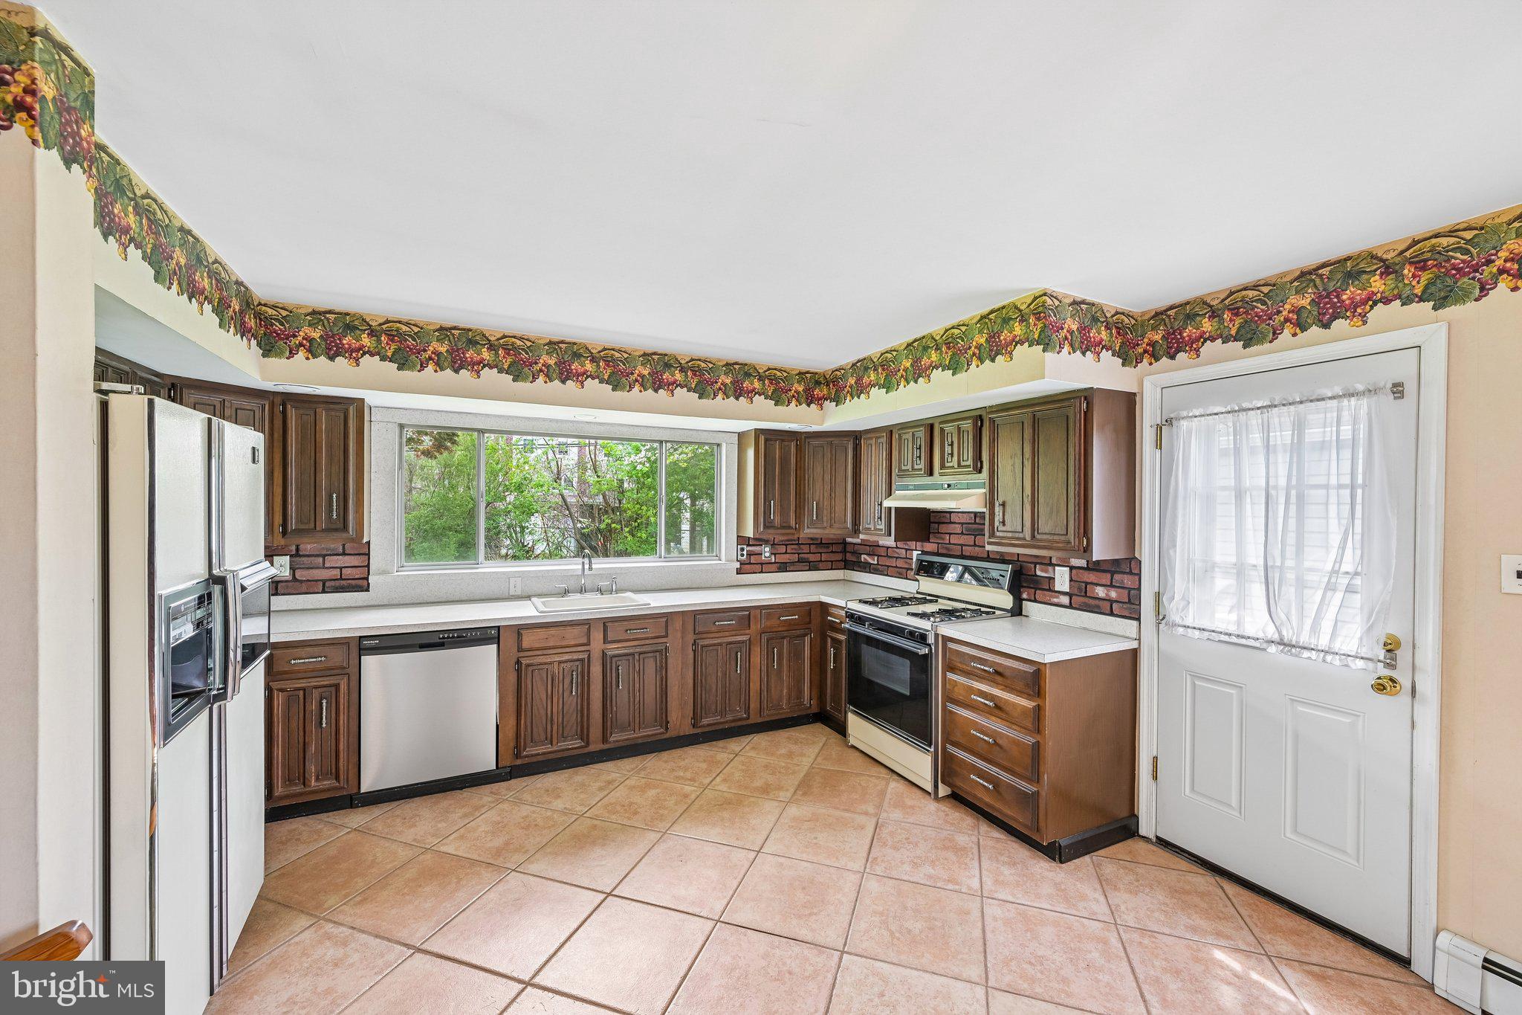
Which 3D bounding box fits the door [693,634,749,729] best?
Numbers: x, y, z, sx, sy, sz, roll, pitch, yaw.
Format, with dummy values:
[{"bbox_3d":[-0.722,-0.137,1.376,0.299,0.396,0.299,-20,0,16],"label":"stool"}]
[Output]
[{"bbox_3d":[-0.241,1.082,3.710,0.370,0.533,0.025,0,0,-26],"label":"door"}]

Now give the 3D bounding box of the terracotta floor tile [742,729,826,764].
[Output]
[{"bbox_3d":[0.142,1.527,3.782,0.455,0.010,0.455,1,0,19],"label":"terracotta floor tile"}]

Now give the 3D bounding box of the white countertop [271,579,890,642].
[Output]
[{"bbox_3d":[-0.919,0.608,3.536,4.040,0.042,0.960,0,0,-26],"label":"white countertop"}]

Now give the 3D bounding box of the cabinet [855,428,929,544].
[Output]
[{"bbox_3d":[0.931,-0.162,4.148,0.330,0.780,0.392,1,0,-27],"label":"cabinet"}]

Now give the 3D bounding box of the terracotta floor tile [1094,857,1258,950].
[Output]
[{"bbox_3d":[1.583,1.521,2.293,0.452,0.010,0.452,0,0,19],"label":"terracotta floor tile"}]

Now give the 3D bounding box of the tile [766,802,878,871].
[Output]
[{"bbox_3d":[0.286,1.529,2.759,0.455,0.010,0.455,1,0,19],"label":"tile"}]

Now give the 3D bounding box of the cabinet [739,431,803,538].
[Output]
[{"bbox_3d":[0.068,-0.170,4.457,0.390,0.780,0.310,1,0,-27],"label":"cabinet"}]

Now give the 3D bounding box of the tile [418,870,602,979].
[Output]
[{"bbox_3d":[-0.885,1.520,2.174,0.457,0.010,0.457,0,0,19],"label":"tile"}]

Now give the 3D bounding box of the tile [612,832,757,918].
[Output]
[{"bbox_3d":[-0.298,1.522,2.464,0.457,0.010,0.457,0,0,19],"label":"tile"}]

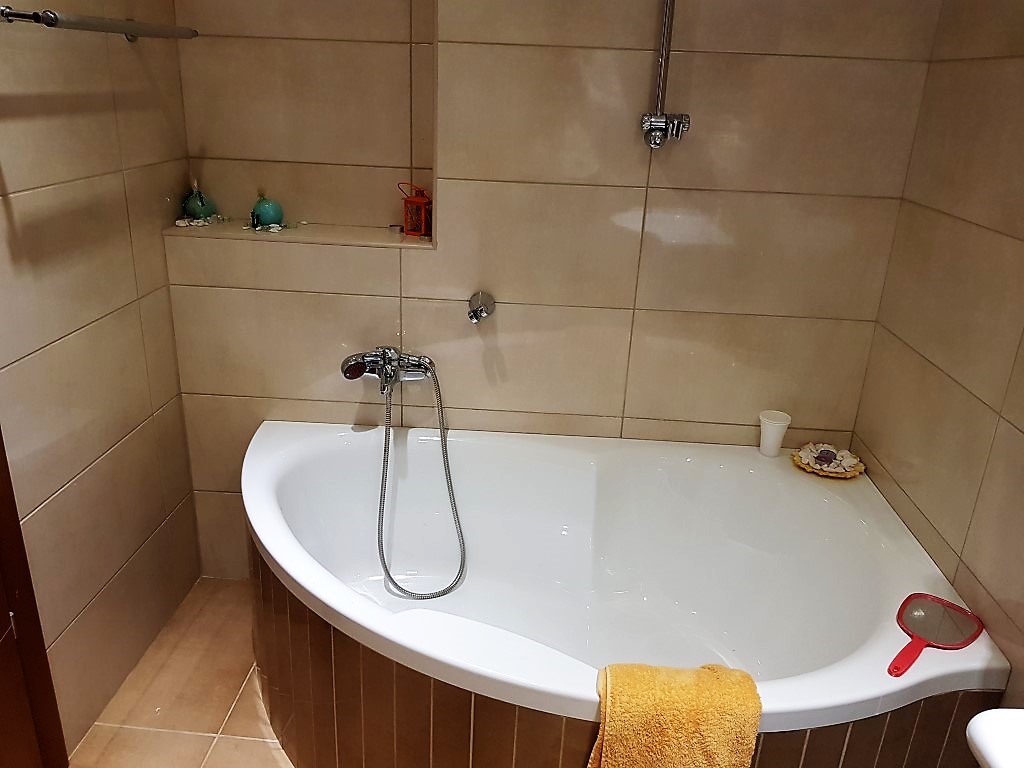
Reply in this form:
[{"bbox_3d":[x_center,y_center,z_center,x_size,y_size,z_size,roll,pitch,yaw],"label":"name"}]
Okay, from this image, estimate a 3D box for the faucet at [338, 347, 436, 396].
[{"bbox_3d":[-0.313,-0.036,1.961,0.238,0.105,0.135,3,21,2],"label":"faucet"}]

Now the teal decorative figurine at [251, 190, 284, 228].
[{"bbox_3d":[-0.639,-0.459,2.011,0.088,0.099,0.085,3,21,2],"label":"teal decorative figurine"}]

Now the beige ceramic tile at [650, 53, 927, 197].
[{"bbox_3d":[0.626,-0.591,1.770,0.599,0.300,0.010,3,21,2],"label":"beige ceramic tile"}]

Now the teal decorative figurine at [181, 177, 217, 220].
[{"bbox_3d":[-0.824,-0.486,2.046,0.093,0.115,0.093,3,21,2],"label":"teal decorative figurine"}]

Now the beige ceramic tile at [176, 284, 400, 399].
[{"bbox_3d":[-0.592,-0.100,2.032,0.608,0.300,0.012,3,21,2],"label":"beige ceramic tile"}]

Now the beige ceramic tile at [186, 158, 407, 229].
[{"bbox_3d":[-0.569,-0.516,2.083,0.603,0.159,0.012,3,21,2],"label":"beige ceramic tile"}]

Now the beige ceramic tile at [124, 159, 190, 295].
[{"bbox_3d":[-0.886,-0.405,1.956,0.010,0.300,0.350,3,21,2],"label":"beige ceramic tile"}]

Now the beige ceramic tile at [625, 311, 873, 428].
[{"bbox_3d":[0.603,-0.032,1.986,0.599,0.300,0.012,3,21,2],"label":"beige ceramic tile"}]

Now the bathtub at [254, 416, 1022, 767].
[{"bbox_3d":[0.072,0.560,1.717,1.585,0.532,0.975,3,21,2],"label":"bathtub"}]

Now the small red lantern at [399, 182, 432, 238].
[{"bbox_3d":[-0.244,-0.455,2.014,0.066,0.125,0.062,10,22,18],"label":"small red lantern"}]

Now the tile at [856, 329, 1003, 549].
[{"bbox_3d":[0.890,0.092,1.700,0.010,0.300,0.582,3,21,2],"label":"tile"}]

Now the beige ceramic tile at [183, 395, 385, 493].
[{"bbox_3d":[-0.604,0.180,2.141,0.608,0.300,0.012,3,21,2],"label":"beige ceramic tile"}]

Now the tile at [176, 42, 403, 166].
[{"bbox_3d":[-0.560,-0.730,2.000,0.603,0.300,0.012,3,21,2],"label":"tile"}]

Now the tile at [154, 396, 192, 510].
[{"bbox_3d":[-0.915,0.190,2.078,0.010,0.300,0.146,3,21,2],"label":"tile"}]

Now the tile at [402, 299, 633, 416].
[{"bbox_3d":[0.007,-0.066,2.009,0.594,0.300,0.010,3,21,2],"label":"tile"}]

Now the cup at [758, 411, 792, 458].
[{"bbox_3d":[0.679,0.137,2.001,0.079,0.101,0.079,3,21,2],"label":"cup"}]

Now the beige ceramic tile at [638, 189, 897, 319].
[{"bbox_3d":[0.614,-0.311,1.877,0.599,0.300,0.012,3,21,2],"label":"beige ceramic tile"}]

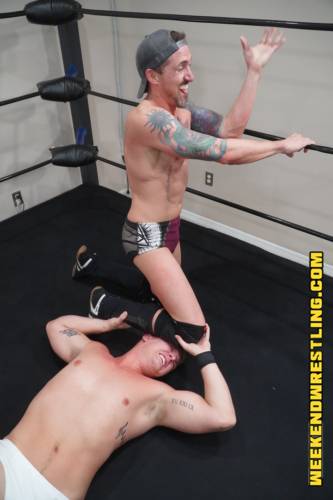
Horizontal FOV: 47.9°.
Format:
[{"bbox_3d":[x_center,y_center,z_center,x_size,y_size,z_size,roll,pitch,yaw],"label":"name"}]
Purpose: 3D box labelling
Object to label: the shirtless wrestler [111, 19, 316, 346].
[{"bbox_3d":[0.004,-0.286,1.771,1.162,1.350,0.724,15,39,20],"label":"shirtless wrestler"}]

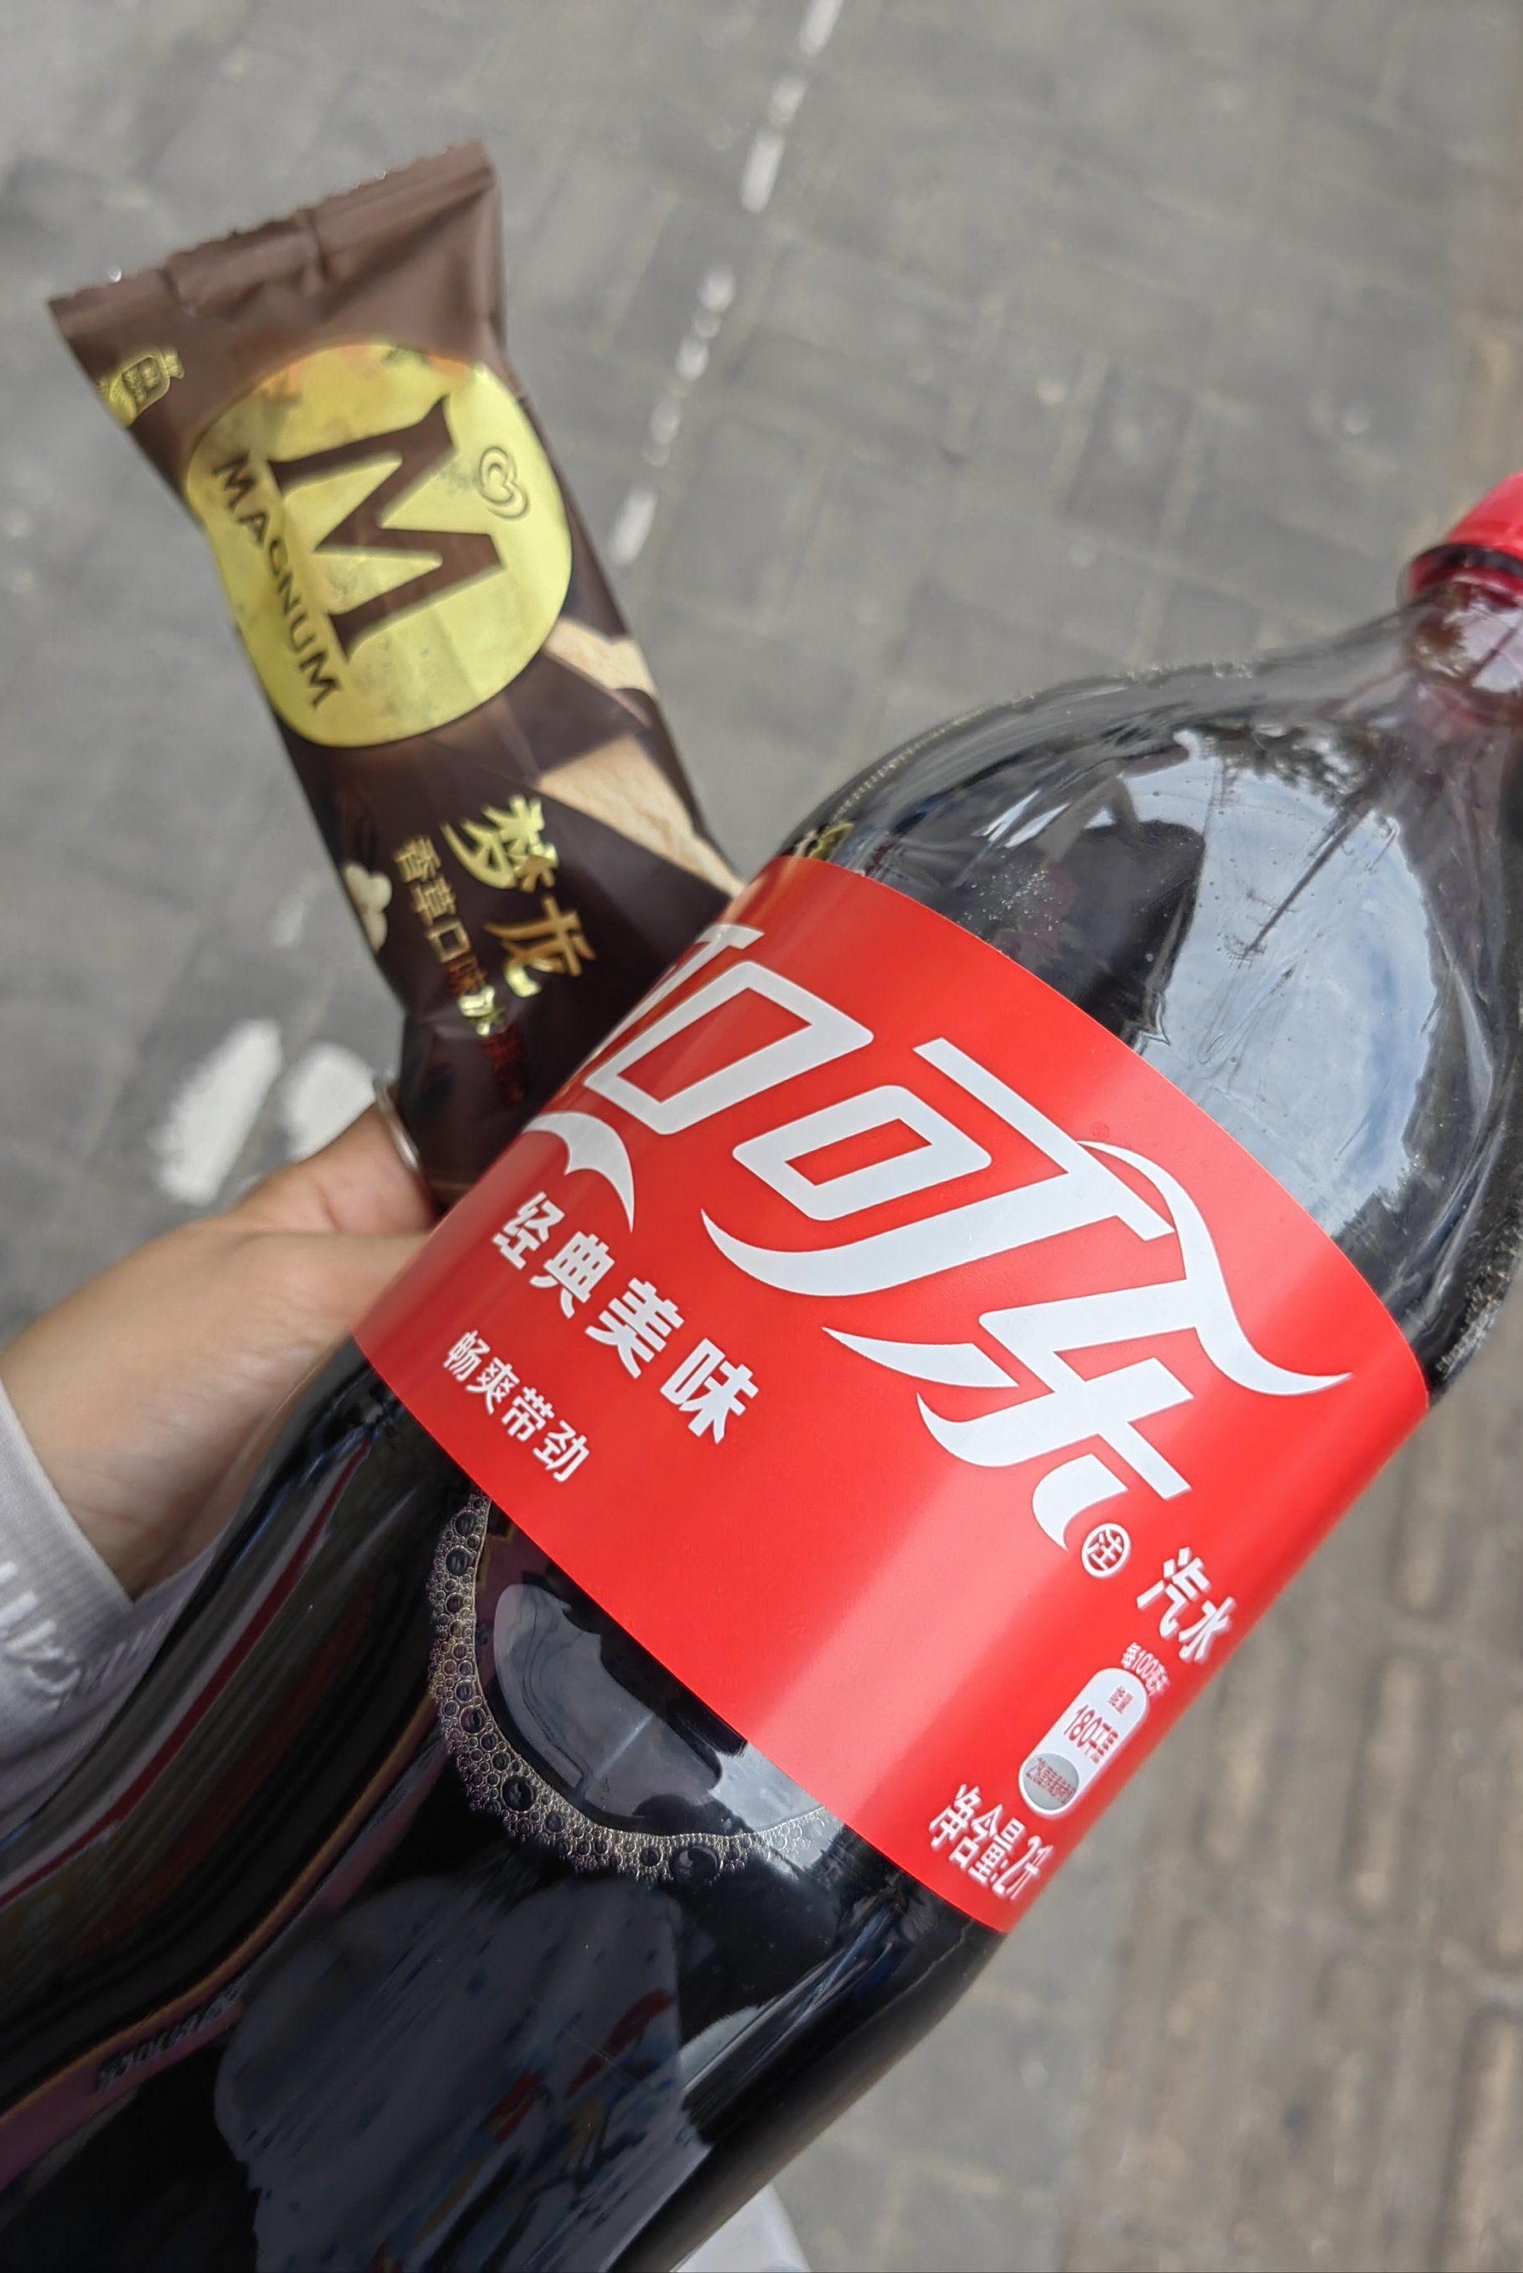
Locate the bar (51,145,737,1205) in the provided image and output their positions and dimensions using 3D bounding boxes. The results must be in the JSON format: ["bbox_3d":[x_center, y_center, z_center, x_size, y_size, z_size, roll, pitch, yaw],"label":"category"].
[{"bbox_3d":[-0.047,-0.068,0.277,0.073,0.027,0.168,-22,86,0],"label":"bar"}]

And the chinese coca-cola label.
[{"bbox_3d":[0.015,0.030,0.226,0.107,0.107,0.076,38,82,28],"label":"chinese coca-cola label"}]

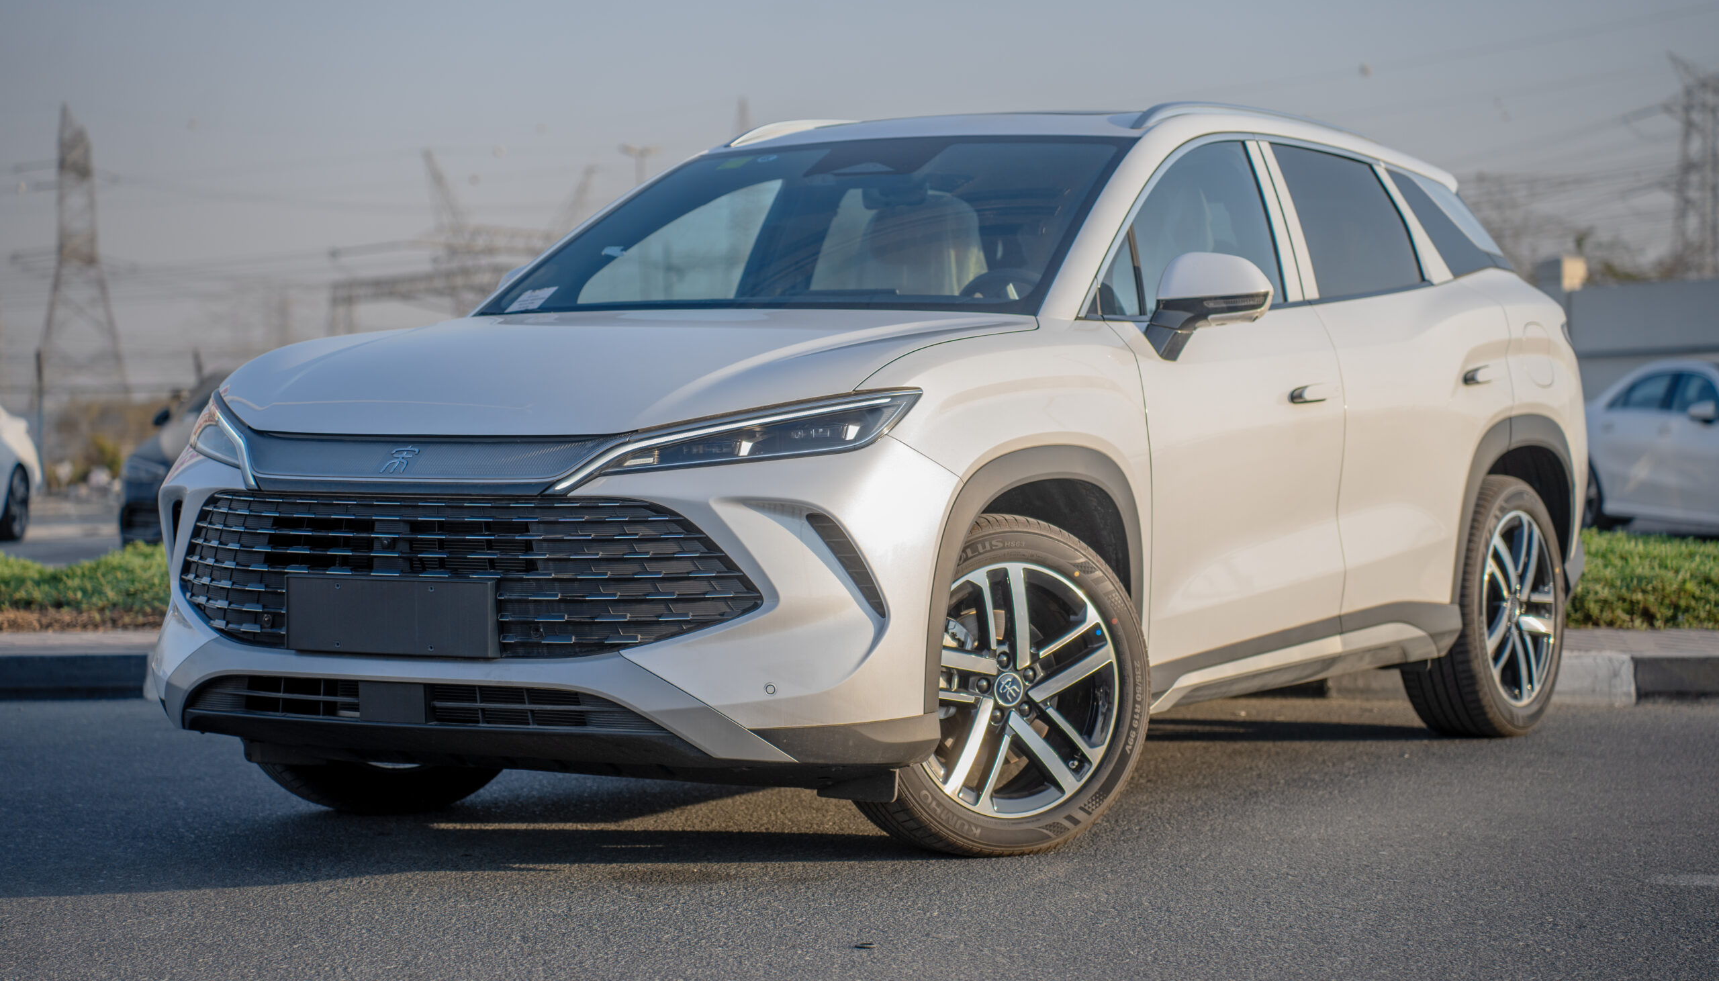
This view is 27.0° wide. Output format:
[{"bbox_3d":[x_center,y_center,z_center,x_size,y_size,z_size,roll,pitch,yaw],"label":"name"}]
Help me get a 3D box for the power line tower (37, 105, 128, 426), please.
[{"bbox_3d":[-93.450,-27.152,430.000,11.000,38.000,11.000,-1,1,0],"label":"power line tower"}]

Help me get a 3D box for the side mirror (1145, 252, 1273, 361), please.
[{"bbox_3d":[0.755,-0.397,7.759,0.250,0.235,0.200,1,2,31],"label":"side mirror"}]

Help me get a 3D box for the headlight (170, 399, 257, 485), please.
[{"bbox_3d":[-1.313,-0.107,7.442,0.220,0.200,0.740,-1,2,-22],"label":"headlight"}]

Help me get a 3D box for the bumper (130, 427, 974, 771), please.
[{"bbox_3d":[-0.755,0.212,7.155,1.900,0.660,0.600,1,2,31],"label":"bumper"}]

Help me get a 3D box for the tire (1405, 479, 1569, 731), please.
[{"bbox_3d":[1.722,0.323,9.870,0.240,0.710,0.715,0,2,32],"label":"tire"}]

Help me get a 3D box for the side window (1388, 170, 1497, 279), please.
[{"bbox_3d":[1.616,-0.721,9.761,0.080,0.310,0.660,-17,-7,25],"label":"side window"}]

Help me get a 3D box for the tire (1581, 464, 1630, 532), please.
[{"bbox_3d":[5.974,0.049,29.200,0.220,0.660,0.660,-2,2,-21],"label":"tire"}]

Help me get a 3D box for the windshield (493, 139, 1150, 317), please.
[{"bbox_3d":[-0.089,-0.613,8.252,1.470,0.150,0.940,1,32,31],"label":"windshield"}]

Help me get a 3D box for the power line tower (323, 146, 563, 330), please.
[{"bbox_3d":[-49.749,-26.830,430.000,28.500,28.000,8.000,0,2,-7],"label":"power line tower"}]

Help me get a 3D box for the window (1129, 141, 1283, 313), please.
[{"bbox_3d":[0.801,-0.633,8.515,0.060,0.499,0.940,-30,-14,29],"label":"window"}]

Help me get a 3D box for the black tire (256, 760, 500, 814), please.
[{"bbox_3d":[-1.104,0.407,8.343,0.715,0.710,0.240,-2,2,-34],"label":"black tire"}]

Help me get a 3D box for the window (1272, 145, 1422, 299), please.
[{"bbox_3d":[1.253,-0.691,9.279,0.060,0.445,0.756,-30,-14,29],"label":"window"}]

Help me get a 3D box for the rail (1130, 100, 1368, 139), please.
[{"bbox_3d":[1.042,-0.906,9.049,0.080,0.110,1.620,1,2,31],"label":"rail"}]

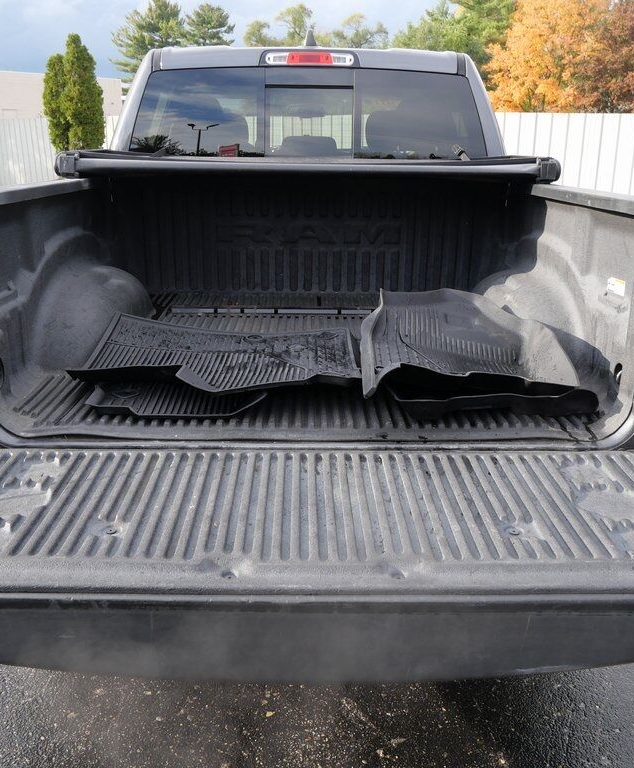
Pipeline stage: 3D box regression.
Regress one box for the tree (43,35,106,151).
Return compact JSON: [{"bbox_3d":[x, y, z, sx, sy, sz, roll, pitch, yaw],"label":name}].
[{"bbox_3d":[-4.857,-5.239,14.376,1.240,3.320,1.060,0,17,-1],"label":"tree"}]

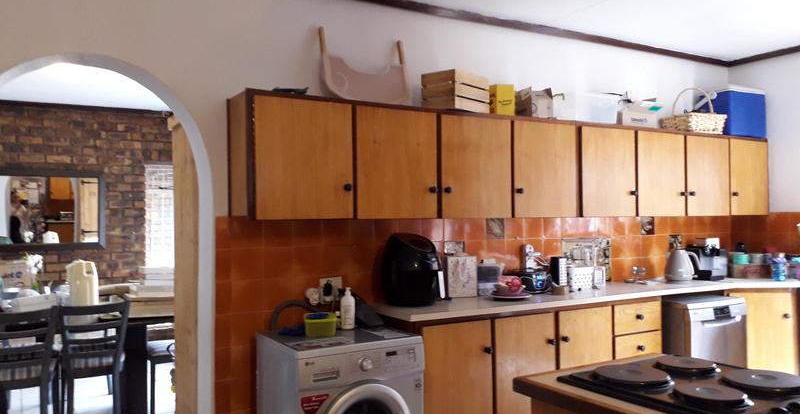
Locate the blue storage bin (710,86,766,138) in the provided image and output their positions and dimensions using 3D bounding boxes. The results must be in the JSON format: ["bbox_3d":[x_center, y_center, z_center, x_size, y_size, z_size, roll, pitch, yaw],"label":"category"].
[{"bbox_3d":[2.579,-0.709,4.891,0.450,0.370,0.285,0,-2,-31],"label":"blue storage bin"}]

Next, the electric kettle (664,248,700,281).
[{"bbox_3d":[1.920,0.387,4.240,0.240,0.230,0.180,-1,-1,22],"label":"electric kettle"}]

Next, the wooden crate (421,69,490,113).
[{"bbox_3d":[0.318,-0.626,3.518,0.228,0.212,0.312,-2,-2,44],"label":"wooden crate"}]

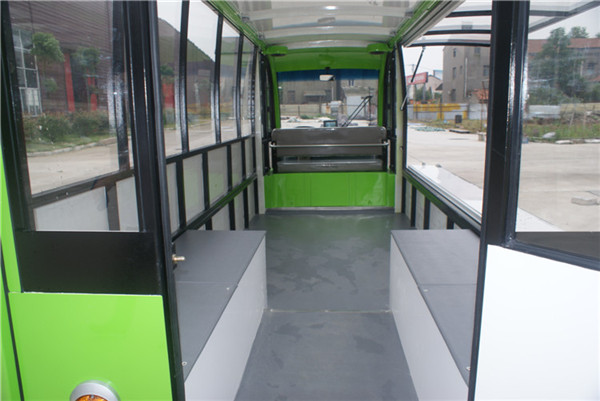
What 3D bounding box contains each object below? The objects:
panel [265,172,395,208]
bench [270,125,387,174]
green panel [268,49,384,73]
[{"bbox_3d":[0.310,-0.104,4.789,1.387,0.367,0.051,-1,11,4],"label":"panel"},{"bbox_3d":[0.318,-0.570,4.970,1.204,0.479,0.561,-1,11,4],"label":"bench"},{"bbox_3d":[0.324,-1.682,5.380,1.367,0.255,0.133,-1,11,4],"label":"green panel"}]

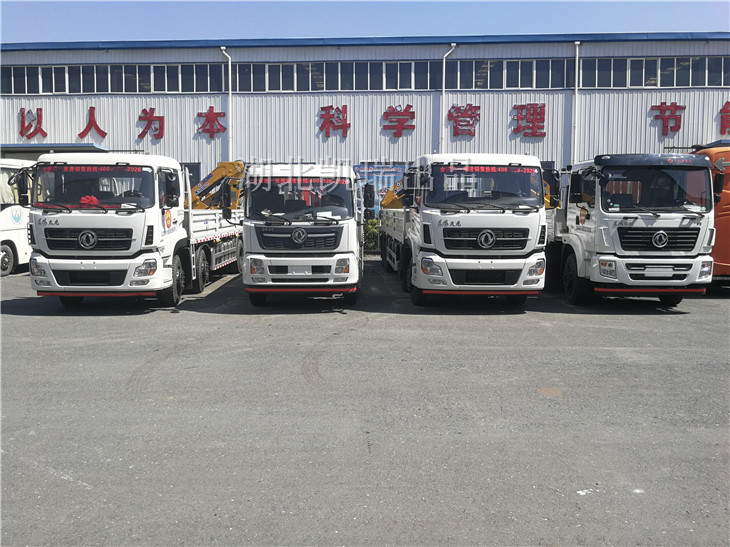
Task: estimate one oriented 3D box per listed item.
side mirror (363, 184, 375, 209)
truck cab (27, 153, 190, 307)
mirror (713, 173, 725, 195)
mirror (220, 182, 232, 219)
[{"bbox_3d":[0.090,-1.542,11.400,0.195,0.450,0.100,-1,5,-18],"label":"side mirror"},{"bbox_3d":[-5.183,-0.812,11.629,2.510,3.080,2.200,0,6,-2],"label":"truck cab"},{"bbox_3d":[7.030,-1.787,11.300,0.190,0.400,0.110,-1,6,-12],"label":"mirror"},{"bbox_3d":[-2.746,-1.440,11.350,0.200,0.690,0.120,1,6,8],"label":"mirror"}]

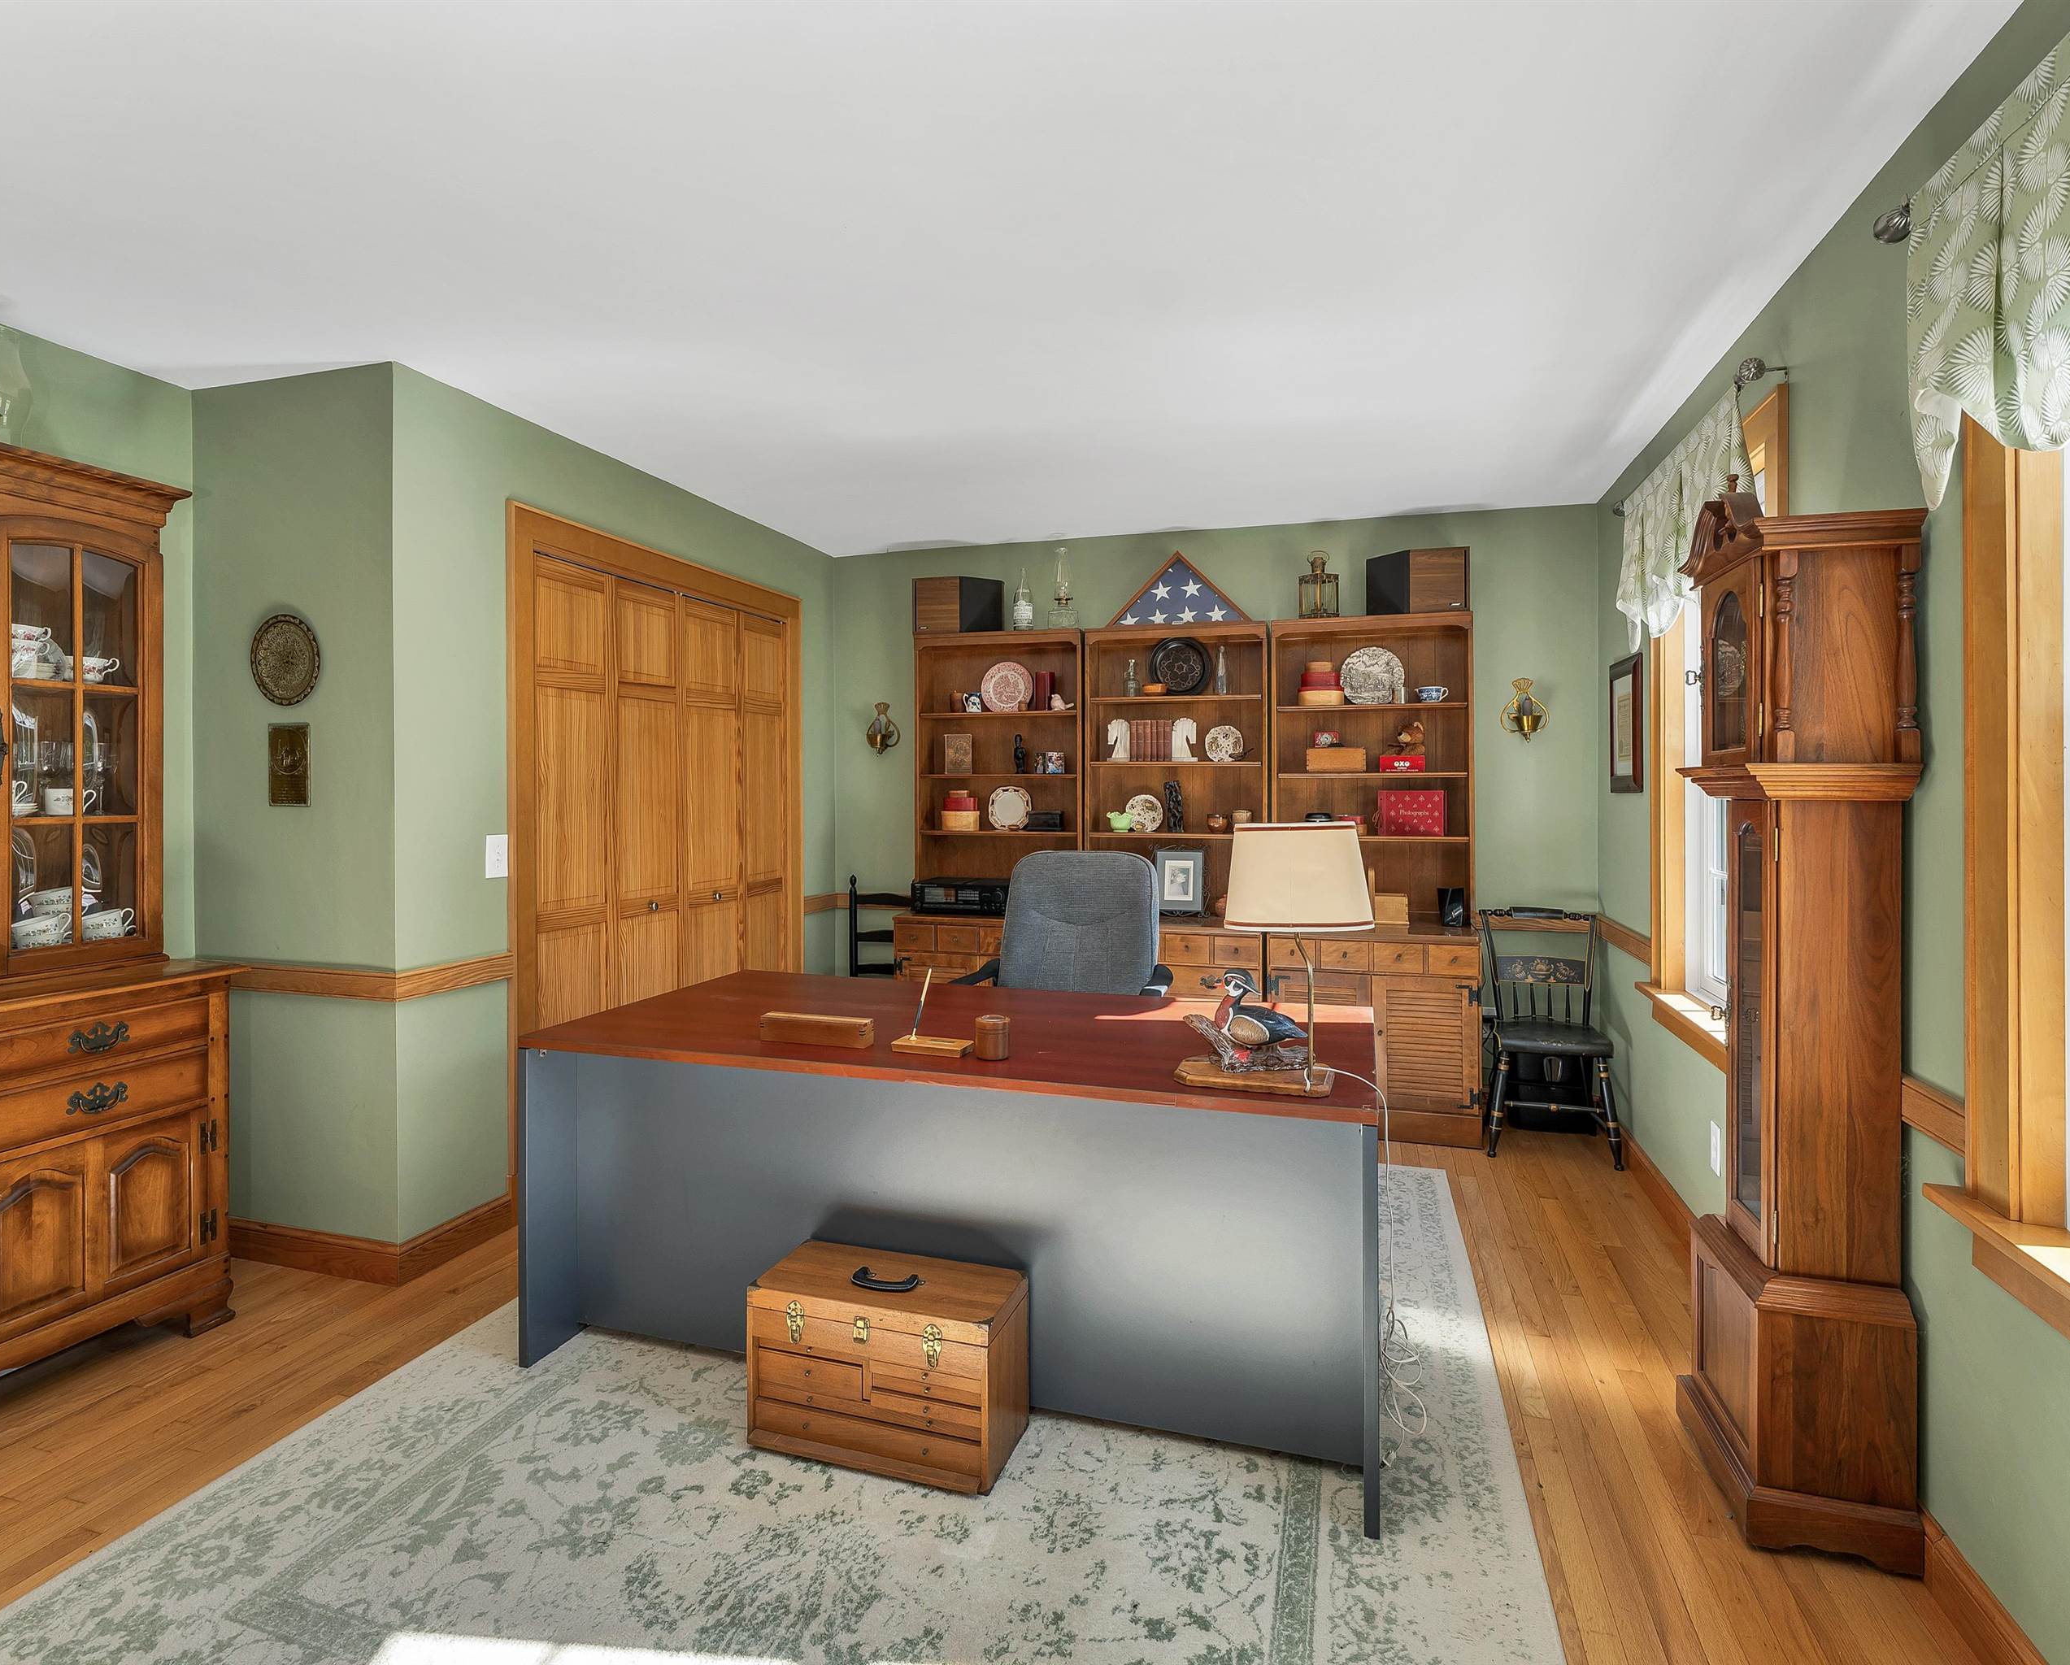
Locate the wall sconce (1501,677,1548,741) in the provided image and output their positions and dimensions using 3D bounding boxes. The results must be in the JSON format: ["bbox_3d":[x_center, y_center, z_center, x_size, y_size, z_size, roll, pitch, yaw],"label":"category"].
[{"bbox_3d":[1.950,-0.494,3.877,0.165,0.255,0.110,0,1,15],"label":"wall sconce"}]

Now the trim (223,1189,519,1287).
[{"bbox_3d":[-1.938,1.134,2.838,0.700,0.110,0.380,0,1,16],"label":"trim"}]

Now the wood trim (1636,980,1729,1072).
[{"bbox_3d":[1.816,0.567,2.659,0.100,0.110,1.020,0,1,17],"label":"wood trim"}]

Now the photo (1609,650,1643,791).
[{"bbox_3d":[2.069,-0.378,3.407,0.030,0.460,0.430,0,1,17],"label":"photo"}]

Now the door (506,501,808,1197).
[{"bbox_3d":[-1.339,0.059,3.710,0.080,2.180,1.660,0,1,17],"label":"door"}]

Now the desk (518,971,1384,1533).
[{"bbox_3d":[-0.144,0.830,2.371,1.830,0.750,0.910,0,1,16],"label":"desk"}]

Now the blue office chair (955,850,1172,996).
[{"bbox_3d":[0.084,0.617,3.106,0.660,1.110,0.680,0,1,17],"label":"blue office chair"}]

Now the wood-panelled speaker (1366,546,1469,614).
[{"bbox_3d":[1.518,-0.979,3.881,0.400,0.250,0.220,0,1,15],"label":"wood-panelled speaker"}]

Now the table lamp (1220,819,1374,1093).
[{"bbox_3d":[0.496,0.235,1.837,0.290,0.515,0.200,0,1,16],"label":"table lamp"}]

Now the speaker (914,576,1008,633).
[{"bbox_3d":[-0.307,-1.013,4.395,0.420,0.255,0.220,0,1,15],"label":"speaker"}]

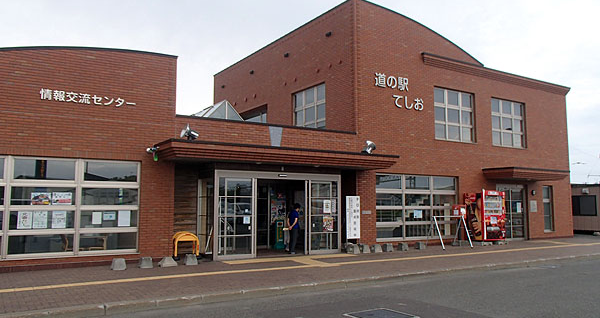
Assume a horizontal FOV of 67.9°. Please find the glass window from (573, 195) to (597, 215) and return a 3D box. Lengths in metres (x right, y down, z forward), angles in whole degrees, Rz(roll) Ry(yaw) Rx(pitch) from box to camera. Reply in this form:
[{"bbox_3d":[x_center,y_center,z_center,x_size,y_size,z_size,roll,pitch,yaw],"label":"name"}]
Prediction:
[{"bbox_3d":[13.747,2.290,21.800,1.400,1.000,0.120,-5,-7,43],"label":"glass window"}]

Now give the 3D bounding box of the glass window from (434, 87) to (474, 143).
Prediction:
[{"bbox_3d":[6.155,-1.691,17.647,2.340,2.050,0.150,3,-6,-31],"label":"glass window"}]

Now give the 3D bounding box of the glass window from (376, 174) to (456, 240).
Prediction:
[{"bbox_3d":[4.472,1.824,16.793,4.207,2.376,0.129,4,-6,-30],"label":"glass window"}]

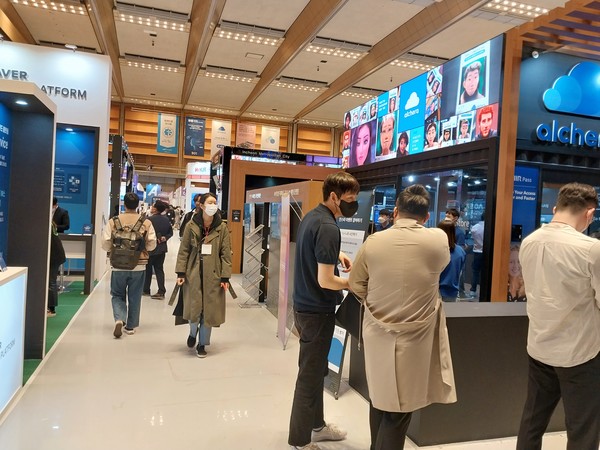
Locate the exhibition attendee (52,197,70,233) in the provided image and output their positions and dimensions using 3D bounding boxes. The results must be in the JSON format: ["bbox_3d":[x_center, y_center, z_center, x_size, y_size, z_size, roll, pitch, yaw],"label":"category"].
[{"bbox_3d":[-4.509,0.294,8.314,0.520,1.650,0.380,3,1,-6],"label":"exhibition attendee"}]

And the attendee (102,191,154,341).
[{"bbox_3d":[-2.060,0.454,5.433,0.640,1.690,0.600,2,1,-19],"label":"attendee"}]

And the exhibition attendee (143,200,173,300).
[{"bbox_3d":[-2.455,0.404,7.714,0.520,1.660,0.380,2,1,-27],"label":"exhibition attendee"}]

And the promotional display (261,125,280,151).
[{"bbox_3d":[-2.814,-7.362,42.000,1.770,3.730,0.060,2,1,-18],"label":"promotional display"}]

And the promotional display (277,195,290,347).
[{"bbox_3d":[-0.194,0.528,5.413,0.070,1.730,0.580,3,1,-12],"label":"promotional display"}]

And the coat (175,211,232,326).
[{"bbox_3d":[-1.027,0.453,4.842,0.600,1.180,0.420,3,1,-13],"label":"coat"}]

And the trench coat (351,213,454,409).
[{"bbox_3d":[0.606,0.507,2.711,0.590,1.080,0.460,3,1,5],"label":"trench coat"}]

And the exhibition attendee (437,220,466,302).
[{"bbox_3d":[1.512,0.717,4.715,0.430,1.550,0.320,3,1,-14],"label":"exhibition attendee"}]

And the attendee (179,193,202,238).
[{"bbox_3d":[-1.437,0.443,6.313,0.520,1.740,0.400,2,1,-18],"label":"attendee"}]

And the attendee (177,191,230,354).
[{"bbox_3d":[-1.032,0.522,4.853,0.590,1.680,0.500,3,1,-13],"label":"attendee"}]

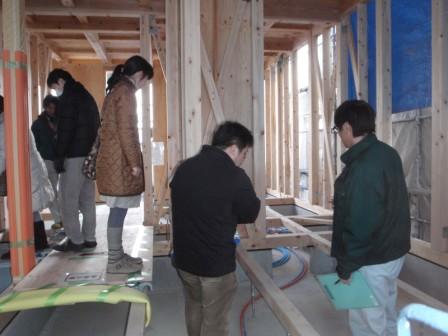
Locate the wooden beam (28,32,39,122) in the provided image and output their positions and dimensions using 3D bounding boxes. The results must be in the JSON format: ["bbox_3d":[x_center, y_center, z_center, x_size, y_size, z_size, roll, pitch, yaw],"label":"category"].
[{"bbox_3d":[-2.928,-0.657,5.630,0.105,2.760,0.060,-2,3,-10],"label":"wooden beam"}]

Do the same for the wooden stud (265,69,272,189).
[{"bbox_3d":[1.039,-0.913,8.658,0.105,2.800,0.065,-2,3,-10],"label":"wooden stud"}]

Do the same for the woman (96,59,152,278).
[{"bbox_3d":[-0.754,-0.031,2.813,0.436,1.658,0.460,-2,3,-15],"label":"woman"}]

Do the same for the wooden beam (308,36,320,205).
[{"bbox_3d":[1.444,-0.728,5.850,0.116,2.680,0.111,-1,3,-10],"label":"wooden beam"}]

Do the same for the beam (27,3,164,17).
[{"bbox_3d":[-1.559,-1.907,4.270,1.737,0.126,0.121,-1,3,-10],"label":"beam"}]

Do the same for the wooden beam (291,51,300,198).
[{"bbox_3d":[1.353,-0.804,6.892,0.105,2.765,0.105,-2,3,-10],"label":"wooden beam"}]

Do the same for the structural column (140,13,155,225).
[{"bbox_3d":[-0.937,-0.588,4.454,0.121,2.629,0.121,-1,3,-10],"label":"structural column"}]

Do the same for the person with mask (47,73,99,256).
[{"bbox_3d":[-1.413,-0.086,3.434,0.480,1.710,0.480,-2,4,-23],"label":"person with mask"}]

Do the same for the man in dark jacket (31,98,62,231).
[{"bbox_3d":[-1.985,-0.060,4.252,0.340,1.590,0.460,1,4,31],"label":"man in dark jacket"}]

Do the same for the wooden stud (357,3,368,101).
[{"bbox_3d":[1.670,-0.644,4.346,0.105,2.632,0.042,-2,3,-10],"label":"wooden stud"}]

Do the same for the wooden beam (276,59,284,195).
[{"bbox_3d":[1.153,-0.822,7.436,0.111,2.707,0.091,-1,3,-10],"label":"wooden beam"}]

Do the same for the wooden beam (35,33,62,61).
[{"bbox_3d":[-2.831,-1.971,5.799,0.111,0.131,1.889,-1,3,-10],"label":"wooden beam"}]

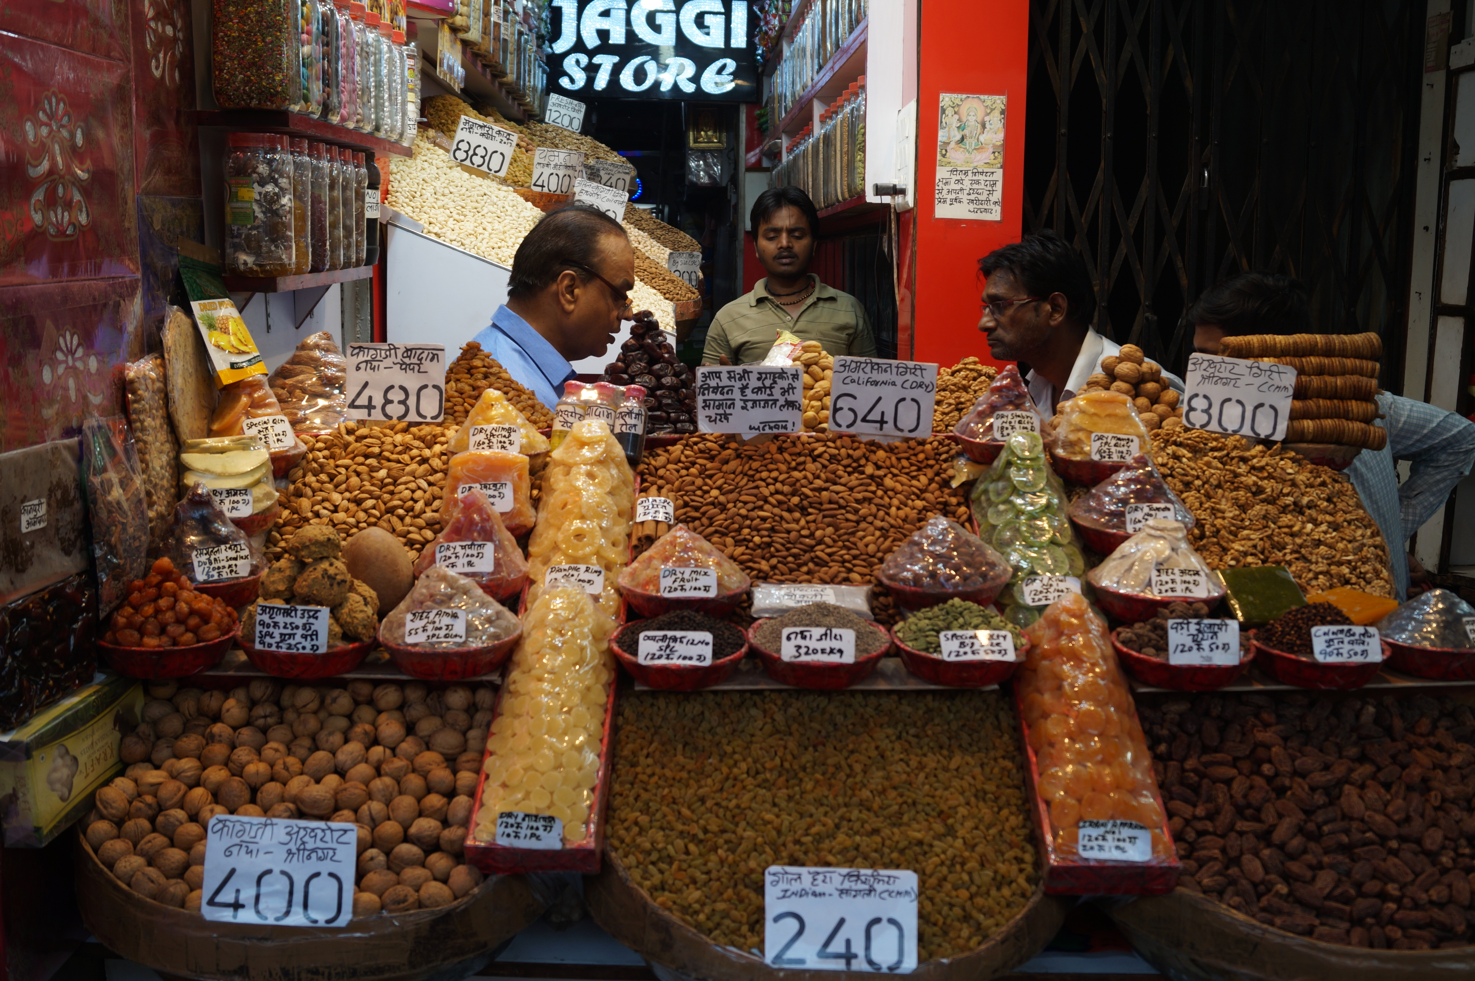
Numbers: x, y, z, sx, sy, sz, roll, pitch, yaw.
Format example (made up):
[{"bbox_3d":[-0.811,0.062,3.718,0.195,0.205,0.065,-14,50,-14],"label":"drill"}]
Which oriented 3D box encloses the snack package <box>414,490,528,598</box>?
[{"bbox_3d":[-0.363,0.073,1.840,0.152,0.140,0.148,1,9,0],"label":"snack package"}]

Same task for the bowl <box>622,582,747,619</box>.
[{"bbox_3d":[-0.070,0.151,1.814,0.177,0.046,0.177,0,9,0],"label":"bowl"}]

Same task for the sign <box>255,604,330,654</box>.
[{"bbox_3d":[-0.543,0.170,1.650,0.086,0.059,0.006,1,-11,-3],"label":"sign"}]

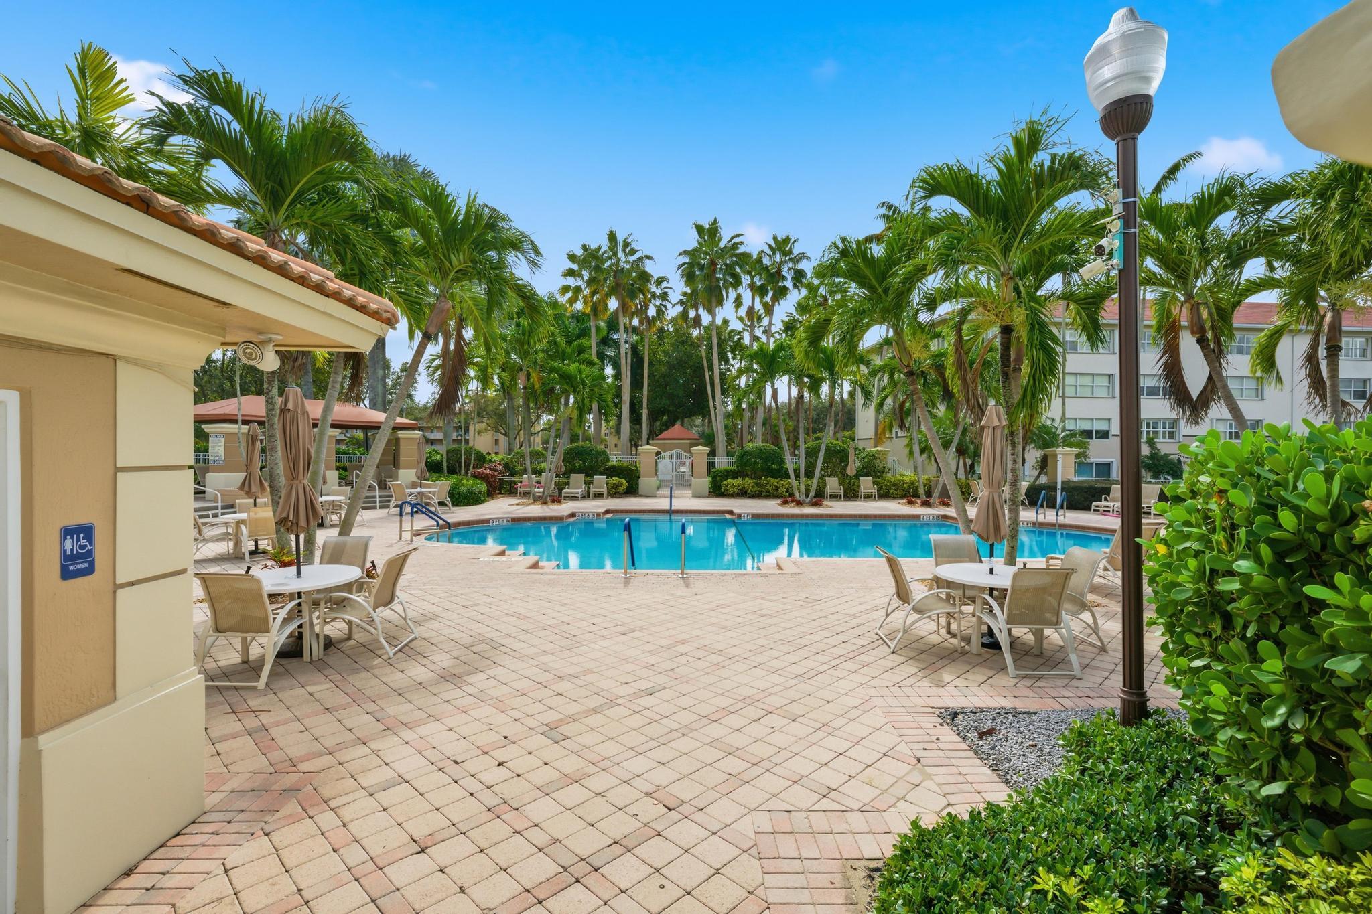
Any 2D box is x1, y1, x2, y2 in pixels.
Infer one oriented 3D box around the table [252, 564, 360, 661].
[{"bbox_3d":[-3.940,1.575,6.150,1.230,0.710,1.230,0,0,0],"label":"table"}]

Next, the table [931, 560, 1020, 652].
[{"bbox_3d":[3.120,1.553,6.220,1.110,0.715,1.110,0,0,0],"label":"table"}]

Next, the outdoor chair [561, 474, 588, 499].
[{"bbox_3d":[-4.720,1.340,25.900,0.720,1.050,1.500,0,0,0],"label":"outdoor chair"}]

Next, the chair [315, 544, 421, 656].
[{"bbox_3d":[-3.135,1.445,6.110,0.690,0.935,0.645,0,0,-1],"label":"chair"}]

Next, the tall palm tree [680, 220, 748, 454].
[{"bbox_3d":[1.428,-5.459,32.500,3.500,14.300,3.500,0,0,0],"label":"tall palm tree"}]

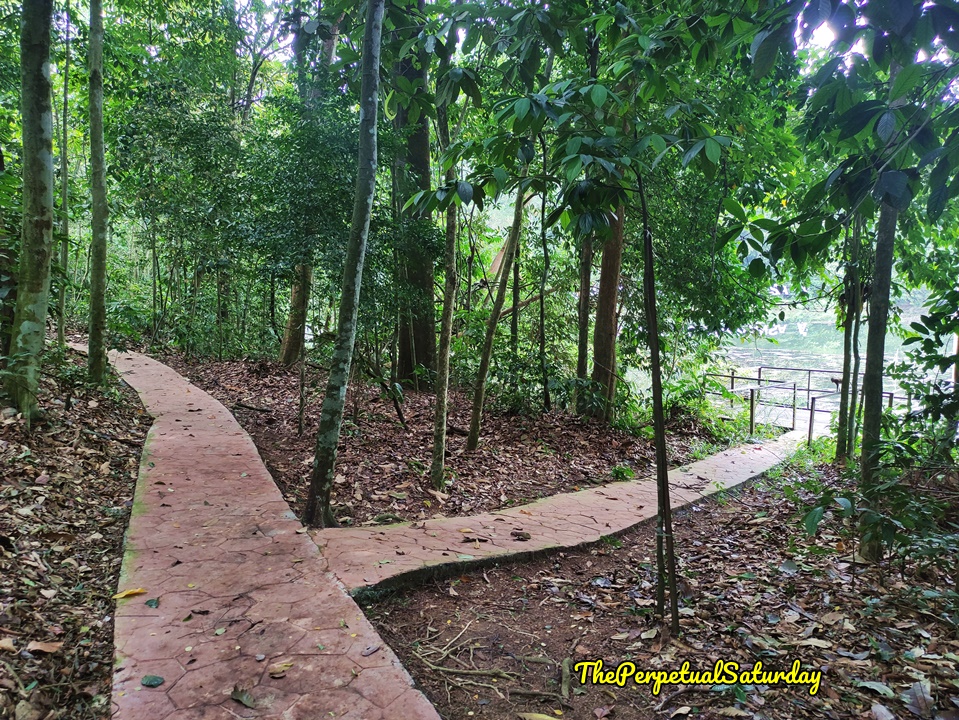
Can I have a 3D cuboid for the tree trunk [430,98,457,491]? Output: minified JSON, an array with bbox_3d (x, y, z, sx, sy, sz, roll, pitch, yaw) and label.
[{"bbox_3d":[-0.308,-0.521,5.866,0.160,3.297,0.130,2,5,0],"label":"tree trunk"}]

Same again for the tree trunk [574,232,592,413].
[{"bbox_3d":[1.701,-0.563,11.284,0.175,2.865,0.170,2,5,0],"label":"tree trunk"}]

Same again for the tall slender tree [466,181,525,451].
[{"bbox_3d":[0.181,-0.471,7.778,0.140,3.039,0.130,10,5,-1],"label":"tall slender tree"}]

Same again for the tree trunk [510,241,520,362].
[{"bbox_3d":[0.634,-1.023,12.213,0.115,2.143,0.110,1,5,0],"label":"tree trunk"}]

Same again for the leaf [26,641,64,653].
[{"bbox_3d":[-1.956,1.289,3.122,0.150,0.030,0.070,-2,5,-20],"label":"leaf"}]

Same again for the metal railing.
[{"bbox_3d":[7.500,1.044,16.239,3.600,1.050,4.600,-3,6,-35],"label":"metal railing"}]

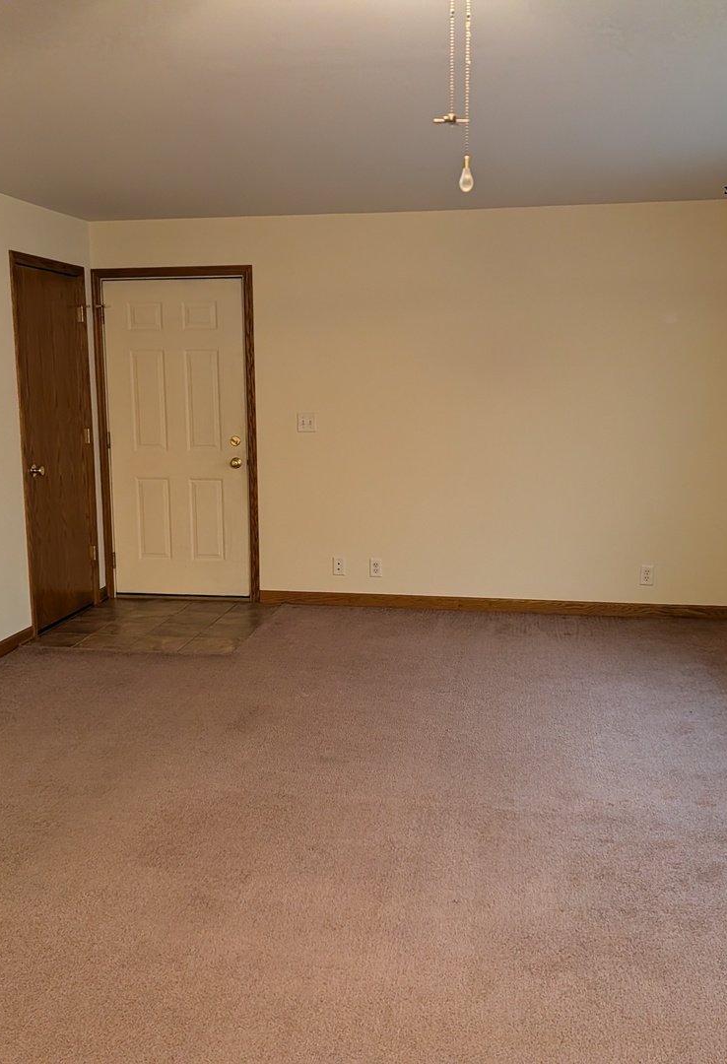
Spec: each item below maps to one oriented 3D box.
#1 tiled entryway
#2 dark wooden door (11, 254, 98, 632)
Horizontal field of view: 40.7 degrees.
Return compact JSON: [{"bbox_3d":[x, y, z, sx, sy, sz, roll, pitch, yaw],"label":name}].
[{"bbox_3d":[-1.212,0.555,5.913,1.214,0.020,1.168,1,9,10],"label":"tiled entryway"},{"bbox_3d":[-1.826,-0.514,5.859,0.050,2.137,0.870,1,9,10],"label":"dark wooden door"}]

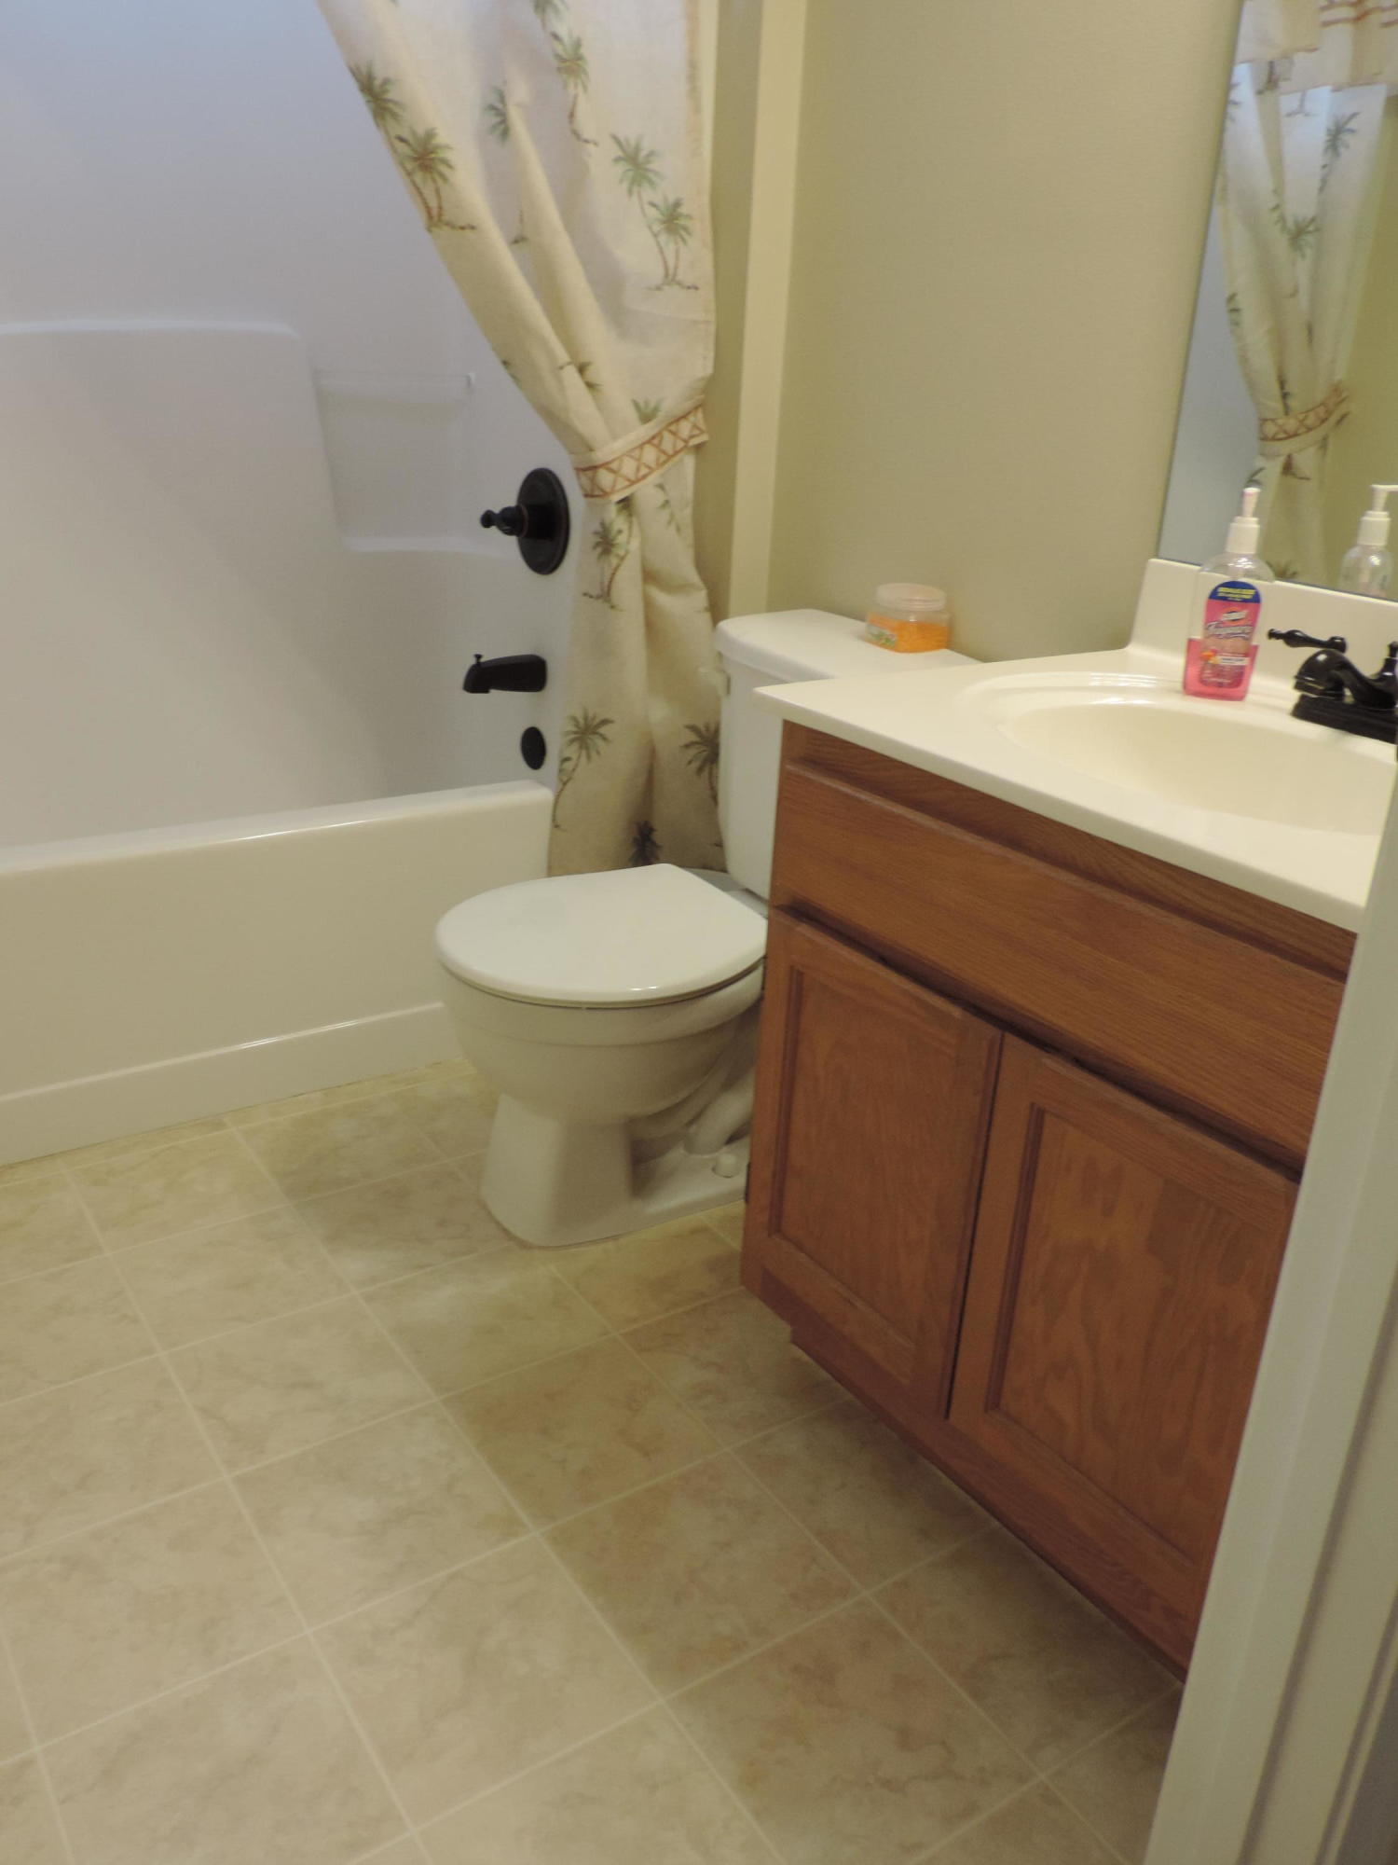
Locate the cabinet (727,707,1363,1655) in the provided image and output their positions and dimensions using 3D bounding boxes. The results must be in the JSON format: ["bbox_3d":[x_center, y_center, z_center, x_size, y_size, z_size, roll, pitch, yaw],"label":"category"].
[{"bbox_3d":[0.458,0.211,1.478,0.545,0.765,0.670,-12,26,-32],"label":"cabinet"}]

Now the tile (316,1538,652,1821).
[{"bbox_3d":[-0.193,0.654,1.339,0.223,0.009,0.223,-12,26,-32],"label":"tile"}]

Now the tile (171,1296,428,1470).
[{"bbox_3d":[-0.451,0.502,1.691,0.223,0.009,0.223,-12,26,-32],"label":"tile"}]

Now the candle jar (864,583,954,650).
[{"bbox_3d":[0.277,-0.413,1.984,0.088,0.070,0.088,-12,26,-32],"label":"candle jar"}]

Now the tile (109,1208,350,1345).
[{"bbox_3d":[-0.580,0.425,1.867,0.223,0.009,0.223,-12,26,-32],"label":"tile"}]

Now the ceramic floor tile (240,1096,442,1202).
[{"bbox_3d":[-0.512,0.308,2.152,0.221,0.010,0.221,-12,26,-32],"label":"ceramic floor tile"}]

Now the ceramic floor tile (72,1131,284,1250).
[{"bbox_3d":[-0.702,0.347,2.029,0.221,0.010,0.221,-12,26,-32],"label":"ceramic floor tile"}]

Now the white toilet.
[{"bbox_3d":[-0.012,-0.006,2.014,0.684,0.731,0.430,-12,26,-32],"label":"white toilet"}]

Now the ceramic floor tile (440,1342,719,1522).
[{"bbox_3d":[-0.128,0.536,1.631,0.221,0.010,0.221,-12,26,-32],"label":"ceramic floor tile"}]

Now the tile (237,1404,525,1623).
[{"bbox_3d":[-0.319,0.575,1.508,0.221,0.010,0.221,-12,26,-32],"label":"tile"}]

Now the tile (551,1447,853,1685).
[{"bbox_3d":[-0.001,0.612,1.457,0.221,0.010,0.221,-12,26,-32],"label":"tile"}]

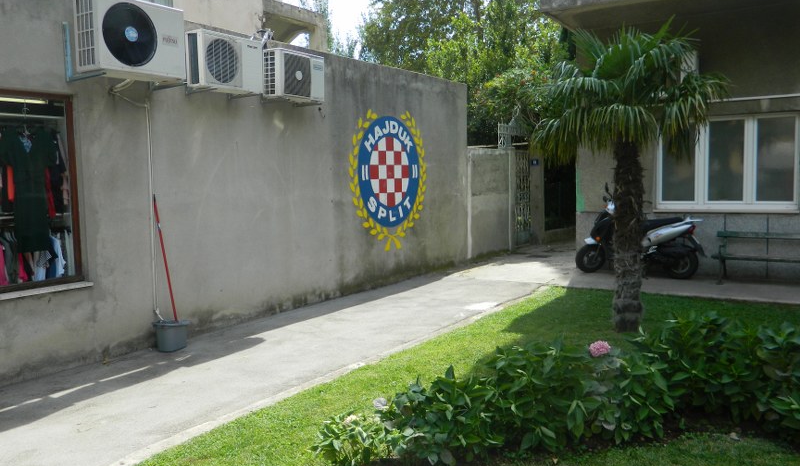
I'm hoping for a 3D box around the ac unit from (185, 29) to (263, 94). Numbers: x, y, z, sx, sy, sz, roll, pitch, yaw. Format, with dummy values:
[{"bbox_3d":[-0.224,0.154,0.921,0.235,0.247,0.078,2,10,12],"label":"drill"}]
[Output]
[{"bbox_3d":[-1.615,-1.546,5.971,0.260,0.474,0.711,2,6,34],"label":"ac unit"}]

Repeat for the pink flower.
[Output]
[{"bbox_3d":[1.286,0.741,4.150,0.150,0.115,0.150,1,5,17],"label":"pink flower"}]

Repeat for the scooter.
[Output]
[{"bbox_3d":[3.463,-0.015,9.450,1.814,1.300,0.700,2,6,34],"label":"scooter"}]

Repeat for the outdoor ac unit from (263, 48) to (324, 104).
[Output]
[{"bbox_3d":[-1.092,-1.611,6.747,0.255,0.466,0.641,2,6,34],"label":"outdoor ac unit"}]

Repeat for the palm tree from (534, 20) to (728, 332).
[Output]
[{"bbox_3d":[2.160,-0.522,6.190,1.728,2.916,1.728,1,5,20],"label":"palm tree"}]

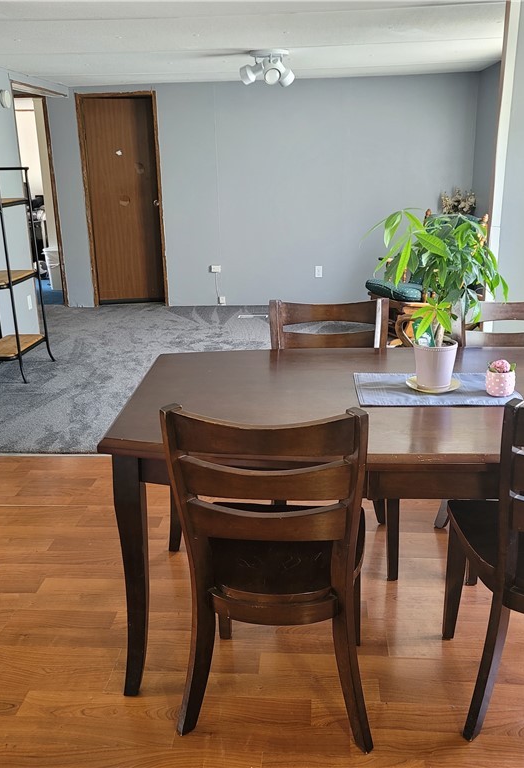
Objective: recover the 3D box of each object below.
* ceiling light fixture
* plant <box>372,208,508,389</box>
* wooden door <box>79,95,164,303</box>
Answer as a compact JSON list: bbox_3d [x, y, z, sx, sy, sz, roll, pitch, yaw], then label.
[{"bbox_3d":[0.042,-2.186,5.153,0.380,0.250,0.360,0,18,3],"label":"ceiling light fixture"},{"bbox_3d":[0.525,-0.254,2.219,0.420,0.532,0.380,0,18,3],"label":"plant"},{"bbox_3d":[-1.338,-1.741,7.146,0.700,1.980,0.070,0,18,3],"label":"wooden door"}]

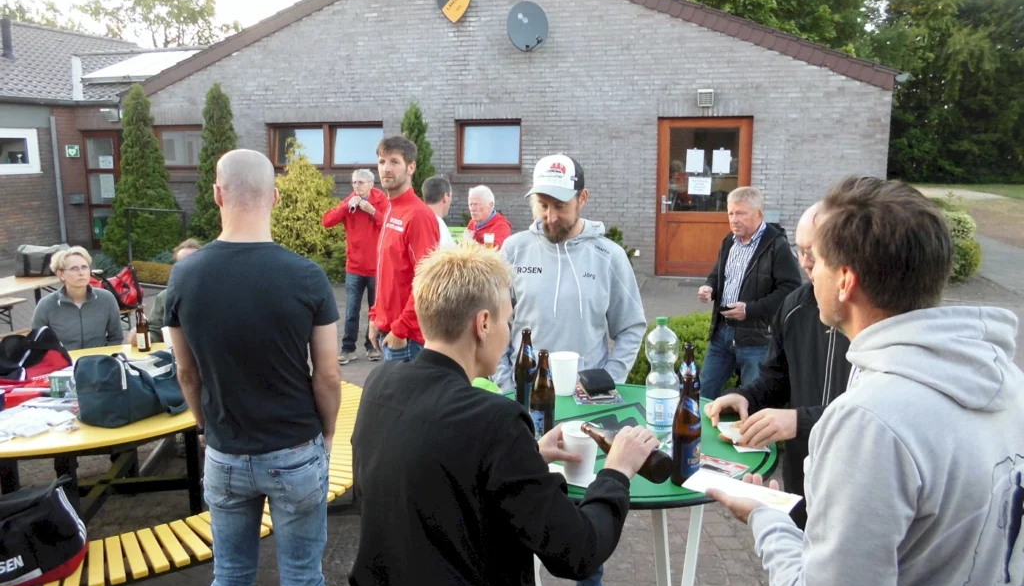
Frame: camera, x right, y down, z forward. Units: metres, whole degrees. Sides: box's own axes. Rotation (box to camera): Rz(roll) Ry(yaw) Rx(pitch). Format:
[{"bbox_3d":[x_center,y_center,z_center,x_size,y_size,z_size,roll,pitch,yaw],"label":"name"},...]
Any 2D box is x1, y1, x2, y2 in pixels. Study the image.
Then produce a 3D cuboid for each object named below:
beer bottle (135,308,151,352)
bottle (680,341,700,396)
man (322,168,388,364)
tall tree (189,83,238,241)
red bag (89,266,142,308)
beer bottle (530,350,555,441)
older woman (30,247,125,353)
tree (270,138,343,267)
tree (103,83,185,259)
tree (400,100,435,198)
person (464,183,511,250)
[{"bbox_3d":[-1.956,0.188,4.069,0.068,0.256,0.068,0,10,0],"label":"beer bottle"},{"bbox_3d":[0.487,0.264,2.123,0.068,0.262,0.068,0,10,0],"label":"bottle"},{"bbox_3d":[-1.245,-0.214,6.598,0.620,1.670,0.400,3,11,16],"label":"man"},{"bbox_3d":[-4.268,-1.716,11.280,0.800,2.600,0.800,-4,11,-17],"label":"tall tree"},{"bbox_3d":[-3.393,-0.046,6.419,0.280,0.350,0.520,10,14,44],"label":"red bag"},{"bbox_3d":[0.083,0.280,2.080,0.068,0.262,0.068,0,10,0],"label":"beer bottle"},{"bbox_3d":[-2.300,0.379,4.236,0.520,1.280,0.720,-5,11,-25],"label":"older woman"},{"bbox_3d":[-2.830,-1.151,10.361,1.150,1.800,1.150,-3,11,-14],"label":"tree"},{"bbox_3d":[-5.480,-1.707,11.378,1.200,2.650,1.200,-3,11,-14],"label":"tree"},{"bbox_3d":[-1.274,-1.395,10.354,0.560,2.300,0.560,-4,11,-17],"label":"tree"},{"bbox_3d":[-0.160,0.070,5.095,0.450,1.580,0.520,-10,14,-43],"label":"person"}]

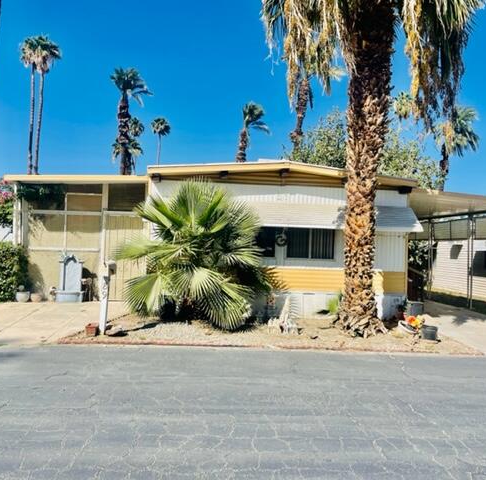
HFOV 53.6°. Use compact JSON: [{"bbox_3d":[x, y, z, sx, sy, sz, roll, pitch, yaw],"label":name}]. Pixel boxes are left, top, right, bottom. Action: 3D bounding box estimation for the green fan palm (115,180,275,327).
[{"bbox_3d":[-0.957,0.225,9.337,3.000,2.730,2.750,1,-1,-5],"label":"green fan palm"}]

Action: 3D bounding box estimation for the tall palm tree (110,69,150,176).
[{"bbox_3d":[-7.817,-5.131,32.934,2.800,13.560,2.700,1,-1,-5],"label":"tall palm tree"}]

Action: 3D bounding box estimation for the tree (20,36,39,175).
[{"bbox_3d":[-20.615,-9.060,46.398,2.500,21.060,2.500,1,-1,-5],"label":"tree"}]

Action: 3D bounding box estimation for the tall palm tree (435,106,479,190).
[{"bbox_3d":[13.261,-3.103,29.949,2.800,10.460,2.800,1,-1,-5],"label":"tall palm tree"}]

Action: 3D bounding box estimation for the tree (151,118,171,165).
[{"bbox_3d":[-11.108,-7.411,64.910,2.600,18.580,2.600,1,-1,-5],"label":"tree"}]

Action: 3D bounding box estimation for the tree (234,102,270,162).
[{"bbox_3d":[0.585,-3.795,32.945,2.400,11.290,2.400,1,-1,-5],"label":"tree"}]

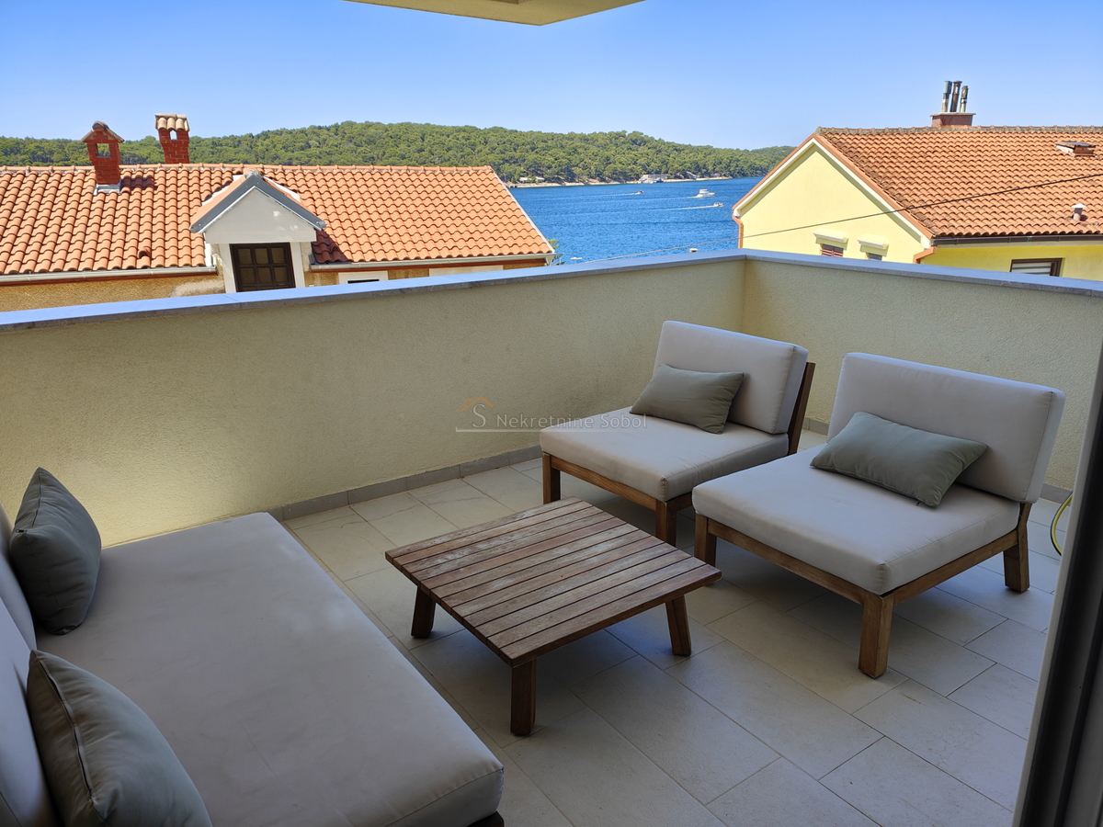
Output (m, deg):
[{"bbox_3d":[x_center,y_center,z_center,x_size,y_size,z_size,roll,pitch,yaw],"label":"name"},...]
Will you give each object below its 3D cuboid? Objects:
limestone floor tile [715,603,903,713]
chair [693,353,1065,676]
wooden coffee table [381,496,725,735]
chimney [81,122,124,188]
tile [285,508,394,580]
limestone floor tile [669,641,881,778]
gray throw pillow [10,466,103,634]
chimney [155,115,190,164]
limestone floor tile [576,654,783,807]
[{"bbox_3d":[0.838,0.799,2.670,0.302,0.010,0.598,-12,21,-34],"label":"limestone floor tile"},{"bbox_3d":[1.207,0.277,3.002,1.100,0.790,0.810,-12,21,-34],"label":"chair"},{"bbox_3d":[-0.007,0.635,2.696,0.790,0.300,0.800,-12,21,-34],"label":"wooden coffee table"},{"bbox_3d":[-8.342,-4.817,14.917,0.700,1.220,0.540,-7,18,-20],"label":"chimney"},{"bbox_3d":[-0.882,0.566,3.473,0.302,0.010,0.620,-12,21,-34],"label":"tile"},{"bbox_3d":[0.654,0.878,2.416,0.302,0.010,0.598,-12,21,-34],"label":"limestone floor tile"},{"bbox_3d":[-1.384,0.365,2.241,0.180,0.300,0.490,-16,22,-26],"label":"gray throw pillow"},{"bbox_3d":[-7.900,-5.637,16.764,0.630,1.180,0.550,-7,18,-20],"label":"chimney"},{"bbox_3d":[0.343,0.912,2.359,0.300,0.012,0.600,-13,21,-33],"label":"limestone floor tile"}]

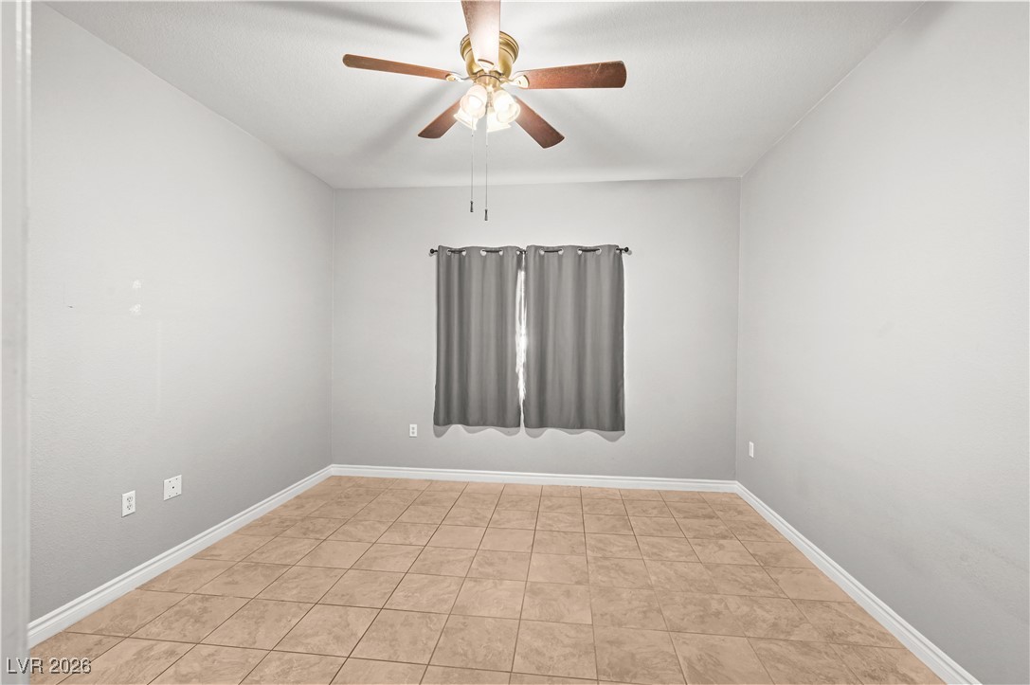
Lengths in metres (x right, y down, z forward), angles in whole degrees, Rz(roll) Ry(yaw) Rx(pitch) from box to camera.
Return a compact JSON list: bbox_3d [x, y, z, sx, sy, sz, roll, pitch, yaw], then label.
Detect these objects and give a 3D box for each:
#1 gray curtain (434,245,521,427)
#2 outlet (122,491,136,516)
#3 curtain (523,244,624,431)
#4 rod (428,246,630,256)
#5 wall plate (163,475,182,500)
[{"bbox_3d":[-0.337,-0.049,4.144,0.789,1.635,0.100,0,0,6],"label":"gray curtain"},{"bbox_3d":[-1.974,0.825,2.346,0.010,0.115,0.071,0,0,6],"label":"outlet"},{"bbox_3d":[0.523,-0.040,4.047,0.881,1.631,0.100,0,0,6],"label":"curtain"},{"bbox_3d":[0.111,-0.821,4.098,1.781,0.042,0.060,0,0,6],"label":"rod"},{"bbox_3d":[-1.944,0.828,2.608,0.010,0.115,0.116,0,0,6],"label":"wall plate"}]

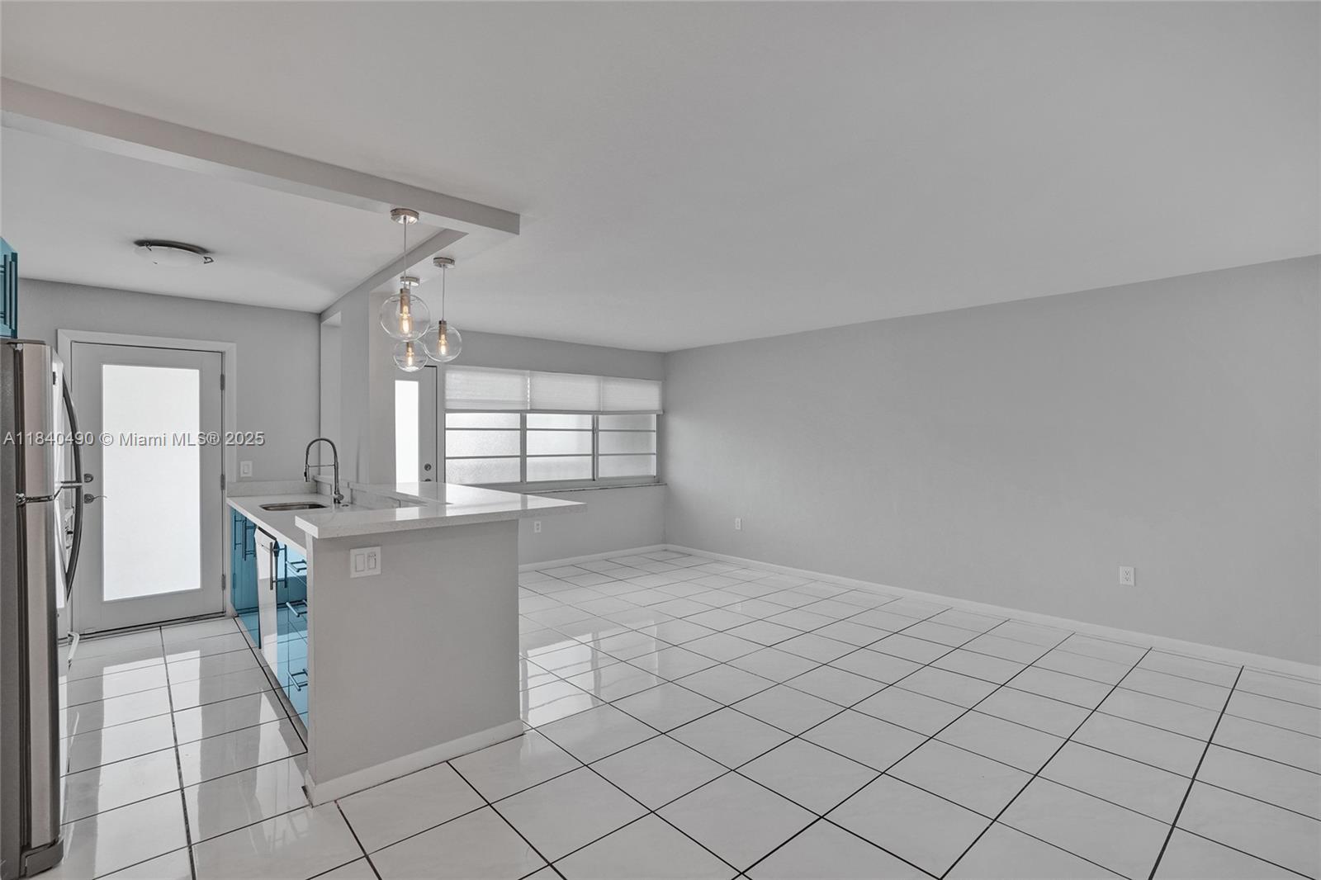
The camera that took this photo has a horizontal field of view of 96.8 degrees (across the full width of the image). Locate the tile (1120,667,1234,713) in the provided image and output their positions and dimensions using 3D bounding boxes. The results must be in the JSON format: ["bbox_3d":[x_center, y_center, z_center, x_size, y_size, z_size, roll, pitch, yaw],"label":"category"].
[{"bbox_3d":[2.851,1.379,3.250,0.430,0.010,0.430,0,0,-41],"label":"tile"}]

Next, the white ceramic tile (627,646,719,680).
[{"bbox_3d":[0.085,1.420,3.729,0.445,0.010,0.445,0,-1,-41],"label":"white ceramic tile"}]

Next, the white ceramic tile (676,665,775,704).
[{"bbox_3d":[0.378,1.417,3.410,0.445,0.010,0.445,0,-1,-41],"label":"white ceramic tile"}]

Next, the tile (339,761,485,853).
[{"bbox_3d":[-0.962,1.408,2.273,0.445,0.010,0.445,0,-1,-41],"label":"tile"}]

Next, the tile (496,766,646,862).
[{"bbox_3d":[-0.344,1.411,2.240,0.427,0.010,0.427,0,0,-41],"label":"tile"}]

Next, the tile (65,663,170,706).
[{"bbox_3d":[-3.106,1.404,3.354,0.427,0.010,0.427,0,0,-41],"label":"tile"}]

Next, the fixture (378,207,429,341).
[{"bbox_3d":[-1.085,-0.689,2.493,0.200,0.545,0.200,0,0,-41],"label":"fixture"}]

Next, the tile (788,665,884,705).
[{"bbox_3d":[1.020,1.426,3.410,0.443,0.010,0.443,0,0,-41],"label":"tile"}]

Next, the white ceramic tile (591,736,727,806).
[{"bbox_3d":[-0.006,1.426,2.540,0.443,0.010,0.443,0,0,-41],"label":"white ceramic tile"}]

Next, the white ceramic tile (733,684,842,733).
[{"bbox_3d":[0.665,1.406,3.071,0.427,0.010,0.427,0,0,-41],"label":"white ceramic tile"}]

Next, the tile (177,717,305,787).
[{"bbox_3d":[-1.903,1.409,2.666,0.427,0.010,0.427,0,0,-41],"label":"tile"}]

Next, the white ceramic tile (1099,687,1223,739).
[{"bbox_3d":[2.586,1.416,3.045,0.443,0.010,0.443,0,0,-41],"label":"white ceramic tile"}]

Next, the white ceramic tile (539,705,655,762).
[{"bbox_3d":[-0.293,1.379,2.770,0.430,0.010,0.430,0,0,-41],"label":"white ceramic tile"}]

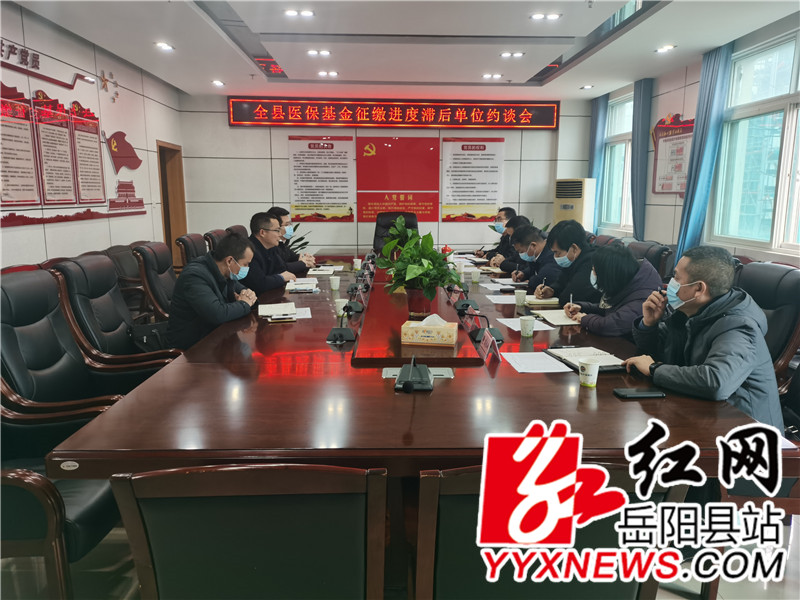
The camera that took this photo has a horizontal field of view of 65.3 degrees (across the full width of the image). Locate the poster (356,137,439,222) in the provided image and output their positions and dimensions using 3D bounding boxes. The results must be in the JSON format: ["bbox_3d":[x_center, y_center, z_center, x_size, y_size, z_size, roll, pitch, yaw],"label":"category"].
[{"bbox_3d":[-0.023,-1.758,9.178,1.218,1.229,0.030,0,10,-1],"label":"poster"}]

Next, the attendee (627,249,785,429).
[{"bbox_3d":[1.072,0.422,2.435,0.670,1.250,0.570,1,10,6],"label":"attendee"}]

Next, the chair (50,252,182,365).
[{"bbox_3d":[-1.288,0.323,3.249,0.710,1.110,0.640,0,10,2],"label":"chair"}]

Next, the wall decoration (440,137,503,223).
[{"bbox_3d":[1.058,-1.718,8.987,0.880,1.175,0.025,-1,10,-4],"label":"wall decoration"}]

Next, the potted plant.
[{"bbox_3d":[0.101,-0.176,3.217,0.444,0.505,0.440,0,10,-1],"label":"potted plant"}]

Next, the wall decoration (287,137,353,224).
[{"bbox_3d":[-1.098,-1.695,8.804,0.895,1.190,0.025,-1,10,-4],"label":"wall decoration"}]

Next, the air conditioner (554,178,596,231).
[{"bbox_3d":[2.453,-0.863,8.803,0.290,1.660,0.480,-9,14,-44],"label":"air conditioner"}]

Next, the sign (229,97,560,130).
[{"bbox_3d":[-0.084,-2.709,9.080,4.820,0.420,0.100,-1,10,-3],"label":"sign"}]

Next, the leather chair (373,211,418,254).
[{"bbox_3d":[-0.043,-0.536,8.123,0.680,1.194,0.750,0,10,-1],"label":"leather chair"}]

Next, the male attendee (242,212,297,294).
[{"bbox_3d":[-1.010,-0.002,4.760,0.700,1.300,0.550,0,10,0],"label":"male attendee"}]

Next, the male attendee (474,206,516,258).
[{"bbox_3d":[1.090,-0.293,6.402,0.700,1.300,0.540,-2,10,-8],"label":"male attendee"}]

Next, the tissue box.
[{"bbox_3d":[0.126,0.140,2.629,0.224,0.075,0.115,1,10,9],"label":"tissue box"}]

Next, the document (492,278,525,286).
[{"bbox_3d":[0.860,-0.144,4.843,0.210,0.016,0.300,0,10,0],"label":"document"}]

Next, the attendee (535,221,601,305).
[{"bbox_3d":[1.160,0.102,4.091,0.700,1.267,0.520,-2,10,-9],"label":"attendee"}]

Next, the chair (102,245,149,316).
[{"bbox_3d":[-2.220,0.035,5.466,0.650,1.000,0.620,-1,10,-3],"label":"chair"}]

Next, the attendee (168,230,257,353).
[{"bbox_3d":[-1.060,0.201,3.820,0.700,1.220,0.550,0,10,0],"label":"attendee"}]

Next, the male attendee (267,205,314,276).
[{"bbox_3d":[-1.038,-0.092,5.175,0.720,1.310,0.520,1,10,5],"label":"male attendee"}]

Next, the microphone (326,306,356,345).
[{"bbox_3d":[-0.277,0.109,2.959,0.135,0.166,0.150,1,10,4],"label":"microphone"}]

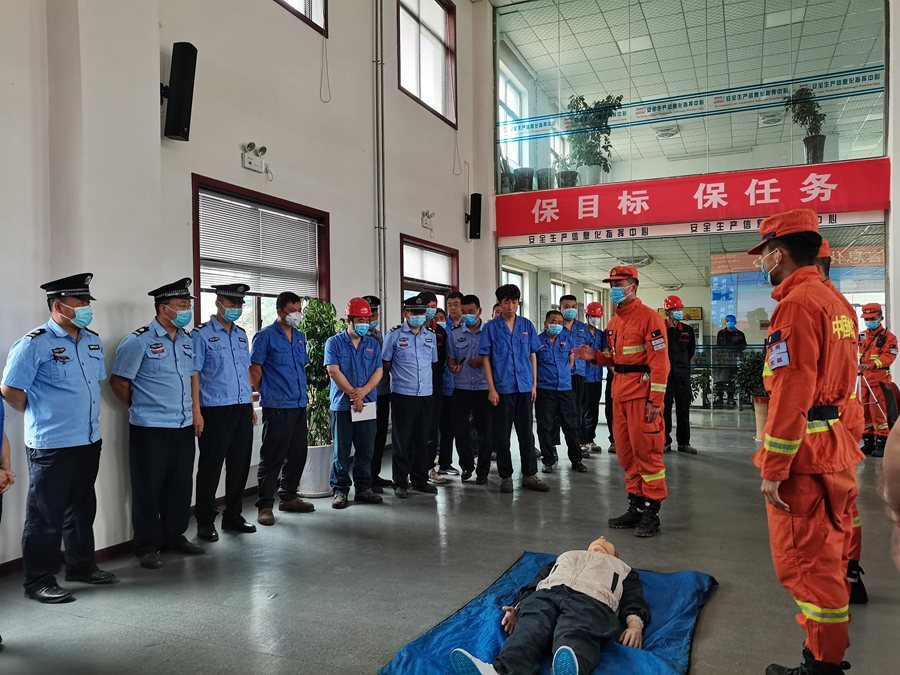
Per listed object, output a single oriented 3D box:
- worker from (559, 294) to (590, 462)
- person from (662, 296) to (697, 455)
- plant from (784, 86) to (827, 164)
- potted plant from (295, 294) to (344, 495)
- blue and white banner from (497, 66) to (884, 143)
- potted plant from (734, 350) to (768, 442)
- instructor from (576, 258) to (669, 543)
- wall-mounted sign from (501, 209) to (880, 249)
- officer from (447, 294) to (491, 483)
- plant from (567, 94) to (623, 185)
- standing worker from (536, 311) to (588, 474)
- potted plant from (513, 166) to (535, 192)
[{"bbox_3d":[1.341,0.435,7.446,0.480,1.806,0.320,-1,0,-5],"label":"worker"},{"bbox_3d":[2.645,0.413,7.927,0.520,1.800,0.380,-1,0,0],"label":"person"},{"bbox_3d":[4.969,-2.906,9.408,0.570,1.175,0.541,-1,0,24],"label":"plant"},{"bbox_3d":[-1.170,0.502,5.879,0.500,1.700,0.520,-1,0,0],"label":"potted plant"},{"bbox_3d":[3.187,-3.319,9.807,5.310,0.320,0.030,-1,0,24],"label":"blue and white banner"},{"bbox_3d":[4.083,0.727,8.735,0.820,1.143,0.780,-1,0,24],"label":"potted plant"},{"bbox_3d":[1.184,0.415,4.682,0.580,1.814,0.520,-1,0,-26],"label":"instructor"},{"bbox_3d":[3.185,-1.542,9.747,5.250,0.153,0.040,0,0,24],"label":"wall-mounted sign"},{"bbox_3d":[0.186,0.476,6.416,0.500,1.758,0.360,-1,0,-11],"label":"officer"},{"bbox_3d":[2.294,-3.082,10.691,0.840,1.523,0.798,-1,0,24],"label":"plant"},{"bbox_3d":[1.115,0.527,6.881,0.550,1.603,0.380,-1,0,0],"label":"standing worker"},{"bbox_3d":[1.208,-2.542,11.015,0.331,0.456,0.331,-1,0,0],"label":"potted plant"}]

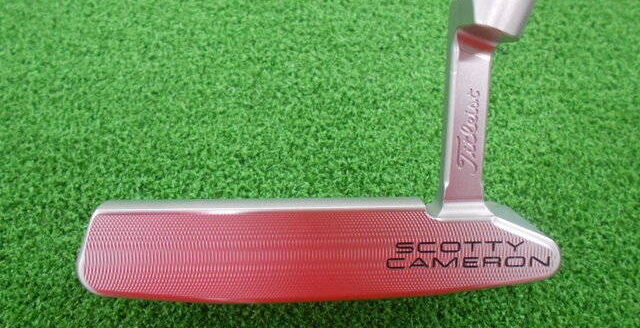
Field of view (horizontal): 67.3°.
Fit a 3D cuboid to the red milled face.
[{"bbox_3d":[0.001,0.022,0.122,0.120,0.006,0.025,0,101,-1],"label":"red milled face"}]

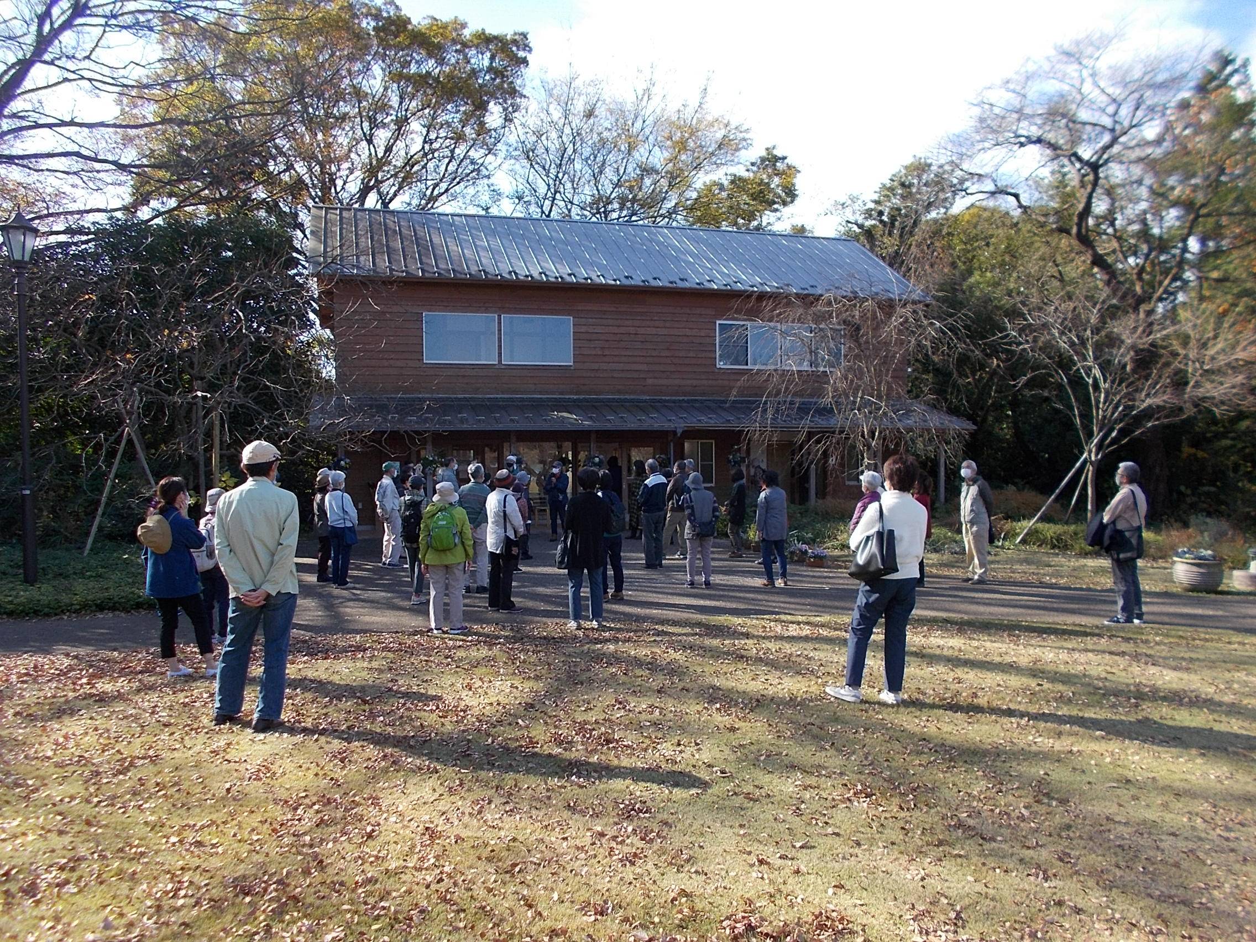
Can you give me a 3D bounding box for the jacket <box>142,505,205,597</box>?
[{"bbox_3d":[-3.543,0.633,7.380,0.460,0.730,0.400,-1,0,27],"label":"jacket"}]

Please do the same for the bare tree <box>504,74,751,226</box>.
[{"bbox_3d":[0.100,-7.200,37.000,10.000,17.300,9.000,-1,0,0],"label":"bare tree"}]

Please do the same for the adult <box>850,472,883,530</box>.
[{"bbox_3d":[2.795,0.811,10.900,0.360,1.490,0.460,0,1,41],"label":"adult"}]

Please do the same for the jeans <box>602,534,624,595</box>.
[{"bbox_3d":[-0.197,1.039,10.800,0.340,0.740,0.280,-1,1,-30],"label":"jeans"}]

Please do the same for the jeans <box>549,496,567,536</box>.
[{"bbox_3d":[-1.495,0.962,20.100,0.400,0.880,0.260,-1,0,-3],"label":"jeans"}]

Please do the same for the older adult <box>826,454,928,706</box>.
[{"bbox_3d":[1.593,0.686,5.970,0.520,1.590,0.420,-1,1,-30],"label":"older adult"}]

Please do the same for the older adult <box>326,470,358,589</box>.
[{"bbox_3d":[-3.814,0.773,12.600,0.440,1.570,0.340,-1,0,16],"label":"older adult"}]

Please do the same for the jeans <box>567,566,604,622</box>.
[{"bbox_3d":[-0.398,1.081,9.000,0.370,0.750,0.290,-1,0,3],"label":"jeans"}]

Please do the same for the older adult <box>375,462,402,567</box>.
[{"bbox_3d":[-3.850,0.704,15.200,0.350,1.700,0.460,-1,1,-37],"label":"older adult"}]

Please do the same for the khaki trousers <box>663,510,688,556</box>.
[{"bbox_3d":[0.800,1.012,15.700,0.400,0.800,0.350,-1,1,-34],"label":"khaki trousers"}]

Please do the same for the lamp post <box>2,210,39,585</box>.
[{"bbox_3d":[-7.984,-0.954,12.400,0.470,4.970,0.470,-1,0,0],"label":"lamp post"}]

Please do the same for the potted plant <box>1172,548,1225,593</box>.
[{"bbox_3d":[7.319,1.265,12.100,0.640,0.530,0.640,-1,0,0],"label":"potted plant"}]

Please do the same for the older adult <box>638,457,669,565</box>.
[{"bbox_3d":[0.391,0.667,14.750,0.500,1.680,0.360,-1,0,-25],"label":"older adult"}]

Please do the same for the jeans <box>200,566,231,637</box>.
[{"bbox_3d":[-3.971,1.216,9.100,0.350,0.780,0.270,-1,0,12],"label":"jeans"}]

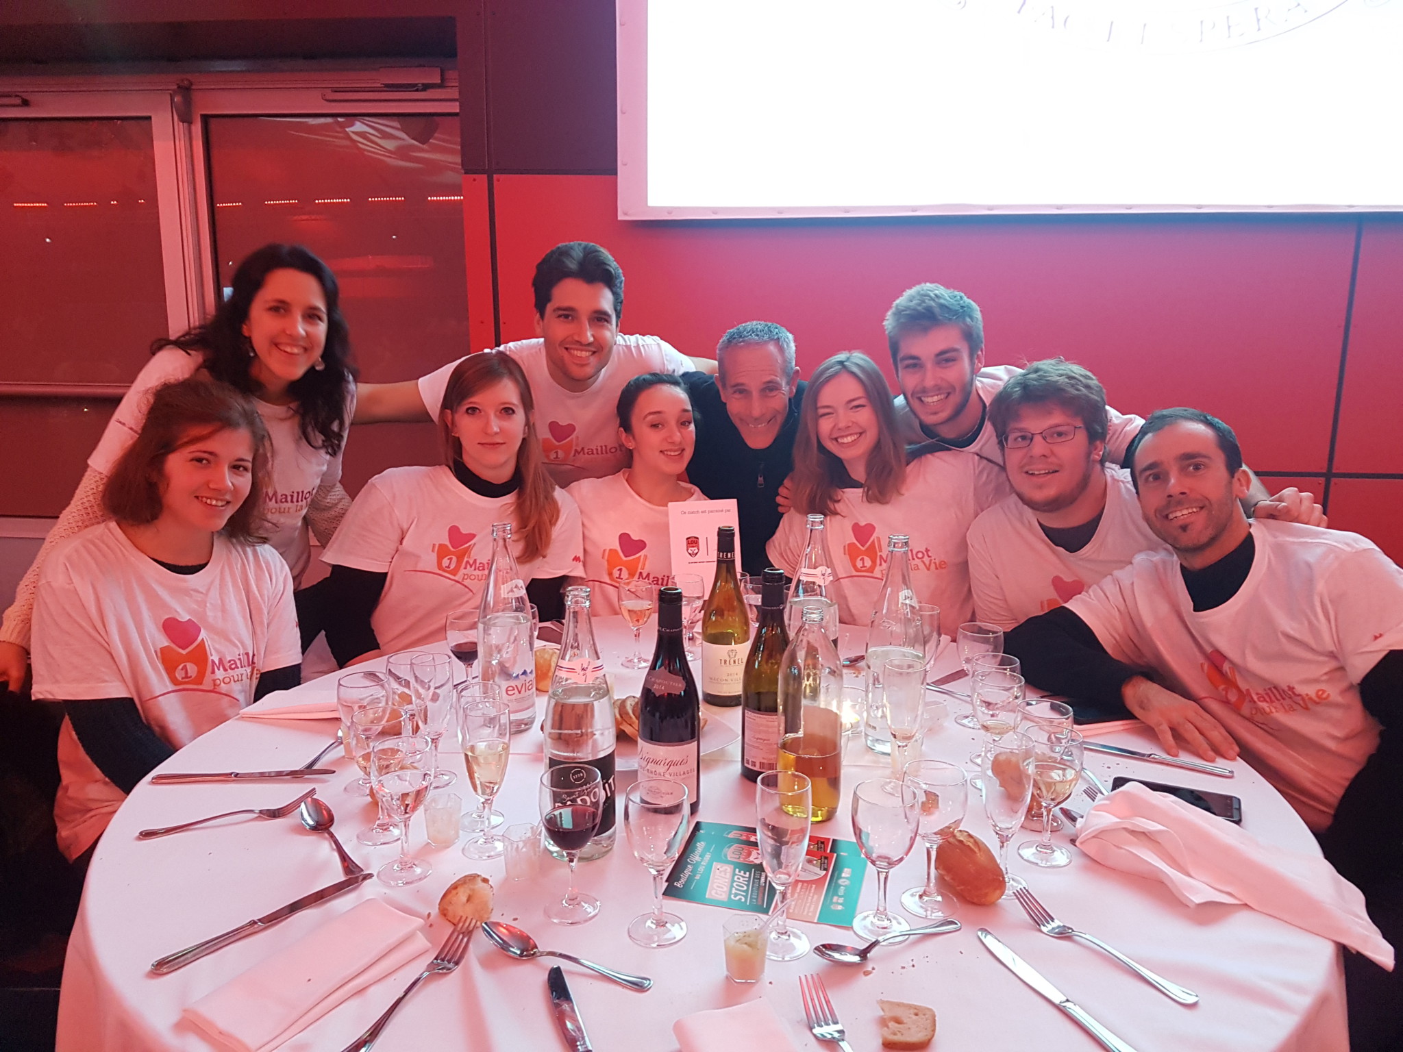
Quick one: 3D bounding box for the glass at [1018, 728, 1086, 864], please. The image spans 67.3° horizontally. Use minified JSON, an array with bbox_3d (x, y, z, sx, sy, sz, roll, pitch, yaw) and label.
[{"bbox_3d":[0.422,0.326,1.276,0.071,0.156,0.071,0,11,0],"label":"glass"}]

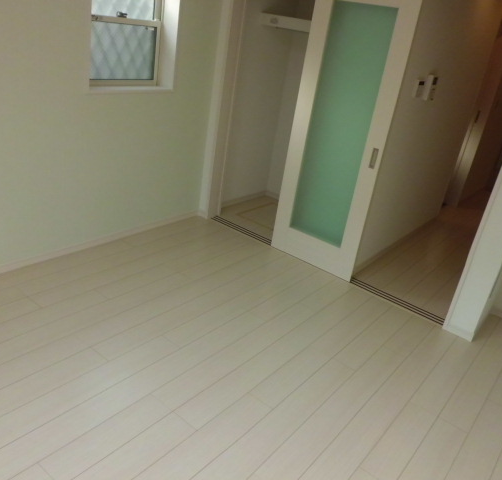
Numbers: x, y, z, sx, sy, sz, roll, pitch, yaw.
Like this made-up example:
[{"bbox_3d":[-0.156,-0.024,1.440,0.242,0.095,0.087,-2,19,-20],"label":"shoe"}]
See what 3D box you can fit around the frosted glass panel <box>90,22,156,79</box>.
[{"bbox_3d":[-0.859,-1.256,3.226,0.020,0.353,0.564,25,29,32],"label":"frosted glass panel"}]

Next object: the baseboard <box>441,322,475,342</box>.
[{"bbox_3d":[1.324,0.580,3.058,0.177,0.060,0.015,25,29,32],"label":"baseboard"}]

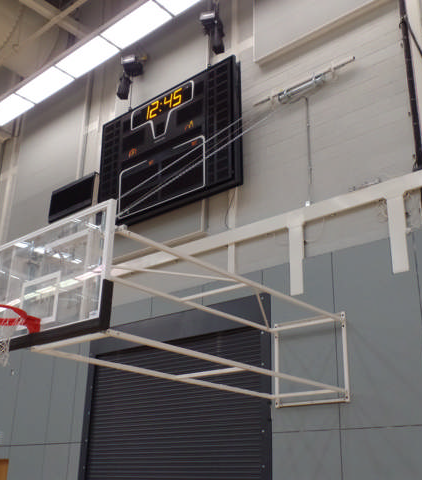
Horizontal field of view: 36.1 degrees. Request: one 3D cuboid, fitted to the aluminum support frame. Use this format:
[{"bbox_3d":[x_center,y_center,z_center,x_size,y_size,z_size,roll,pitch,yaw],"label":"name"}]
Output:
[{"bbox_3d":[0.038,0.962,6.807,1.060,1.090,3.600,-17,-28,39],"label":"aluminum support frame"}]

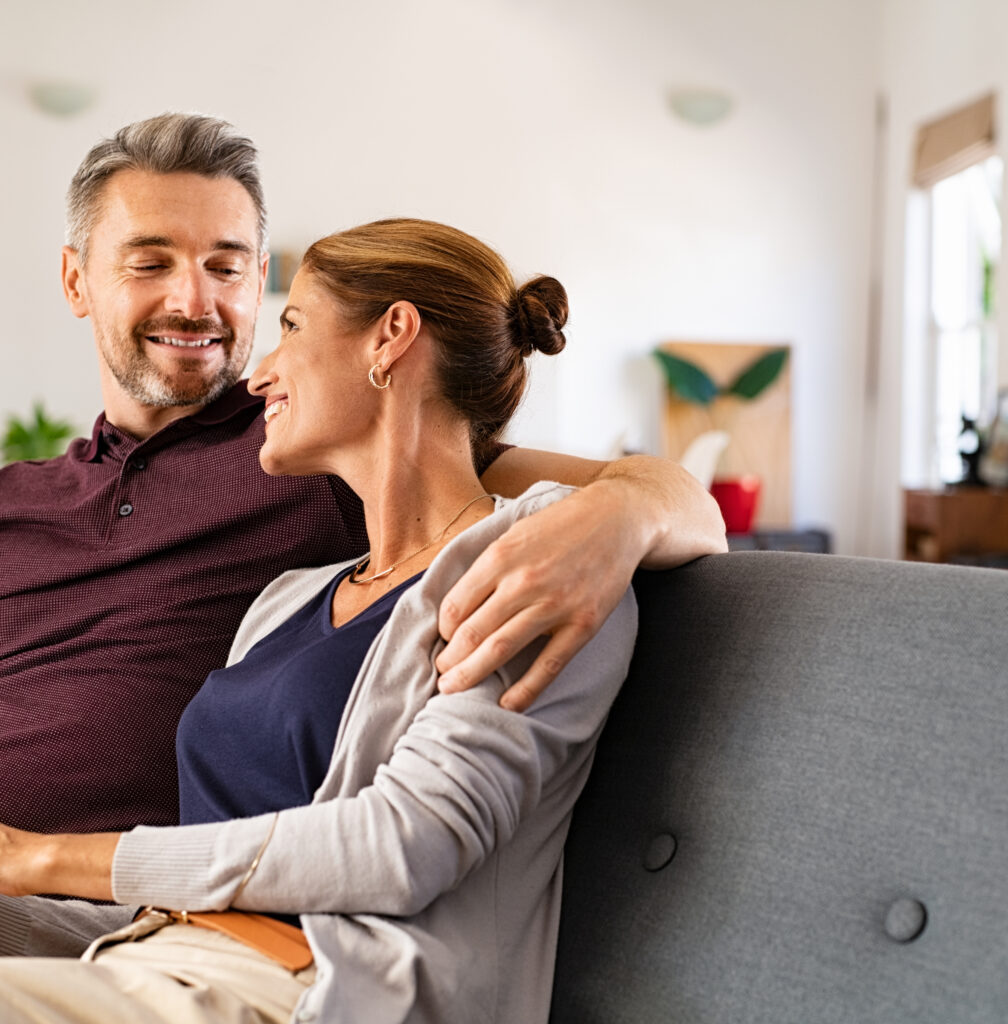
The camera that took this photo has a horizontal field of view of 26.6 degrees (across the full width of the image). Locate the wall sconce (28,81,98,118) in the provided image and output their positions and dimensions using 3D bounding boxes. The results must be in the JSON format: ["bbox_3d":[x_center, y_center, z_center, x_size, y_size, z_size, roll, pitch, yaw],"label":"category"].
[{"bbox_3d":[-1.726,-1.614,8.350,0.270,0.135,0.130,0,3,-4],"label":"wall sconce"}]

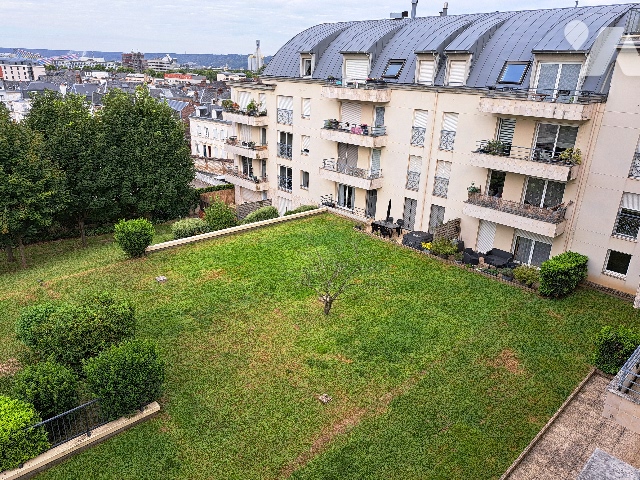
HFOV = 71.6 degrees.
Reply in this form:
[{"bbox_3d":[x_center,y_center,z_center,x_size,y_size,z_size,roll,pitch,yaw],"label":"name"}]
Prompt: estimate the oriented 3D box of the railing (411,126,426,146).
[{"bbox_3d":[5.930,-6.195,26.685,0.070,1.060,0.950,-17,28,-41],"label":"railing"}]

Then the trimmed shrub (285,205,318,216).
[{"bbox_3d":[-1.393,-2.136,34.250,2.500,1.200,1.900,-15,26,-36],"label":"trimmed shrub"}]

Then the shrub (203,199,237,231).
[{"bbox_3d":[-6.906,-1.698,30.206,2.300,2.500,2.300,-15,26,-36],"label":"shrub"}]

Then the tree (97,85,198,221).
[{"bbox_3d":[-12.435,-6.414,31.800,6.600,9.400,6.800,-15,26,-36],"label":"tree"}]

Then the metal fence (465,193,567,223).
[{"bbox_3d":[9.983,-1.811,22.740,1.300,0.640,4.700,-17,28,-41],"label":"metal fence"}]

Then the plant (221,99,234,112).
[{"bbox_3d":[-8.433,-12.217,40.451,1.000,1.100,1.050,-15,26,-36],"label":"plant"}]

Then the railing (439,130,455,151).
[{"bbox_3d":[7.252,-5.712,25.458,0.120,1.080,1.050,-17,28,-40],"label":"railing"}]

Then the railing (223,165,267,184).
[{"bbox_3d":[-6.786,-5.923,40.640,1.050,0.720,5.300,-17,28,-40],"label":"railing"}]

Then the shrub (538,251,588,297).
[{"bbox_3d":[11.658,1.717,21.304,2.050,1.550,1.200,-17,28,-41],"label":"shrub"}]

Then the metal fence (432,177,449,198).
[{"bbox_3d":[7.198,-3.088,26.354,0.070,1.100,0.960,-17,28,-41],"label":"metal fence"}]

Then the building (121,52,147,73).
[{"bbox_3d":[-168.132,-159.117,400.000,21.000,20.000,18.000,-7,23,-20],"label":"building"}]

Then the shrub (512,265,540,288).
[{"bbox_3d":[10.270,1.808,22.023,1.250,1.000,1.200,21,29,39],"label":"shrub"}]

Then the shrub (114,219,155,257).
[{"bbox_3d":[-10.167,-0.140,24.213,2.100,1.850,2.100,-17,28,-41],"label":"shrub"}]

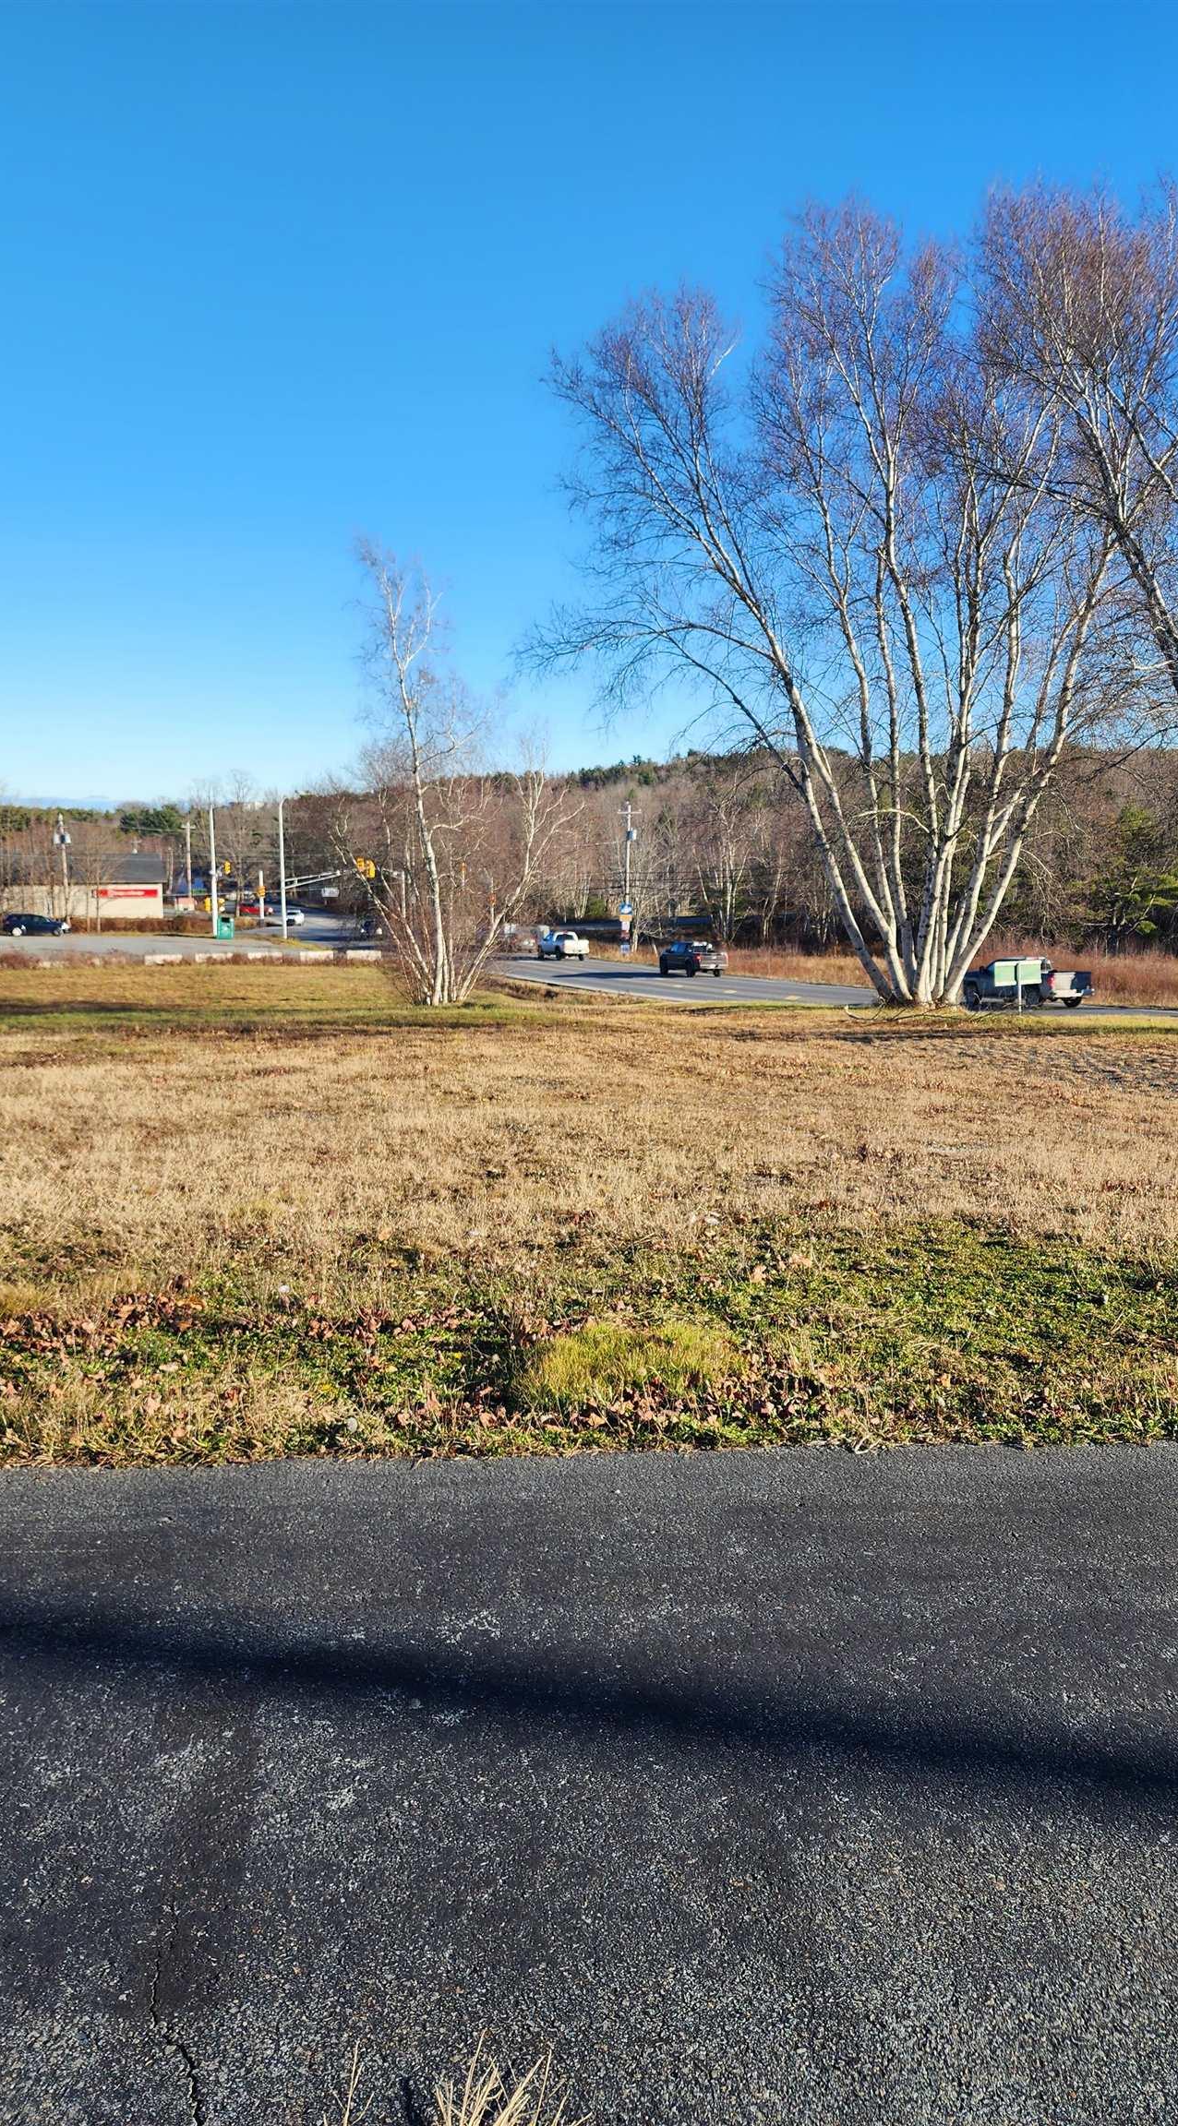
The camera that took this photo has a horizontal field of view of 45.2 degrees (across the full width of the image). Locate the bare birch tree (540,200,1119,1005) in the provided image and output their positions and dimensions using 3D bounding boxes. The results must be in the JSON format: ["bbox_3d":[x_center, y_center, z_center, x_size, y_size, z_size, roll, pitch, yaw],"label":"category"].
[{"bbox_3d":[6.550,-12.300,38.800,16.200,21.200,13.500,0,7,0],"label":"bare birch tree"}]

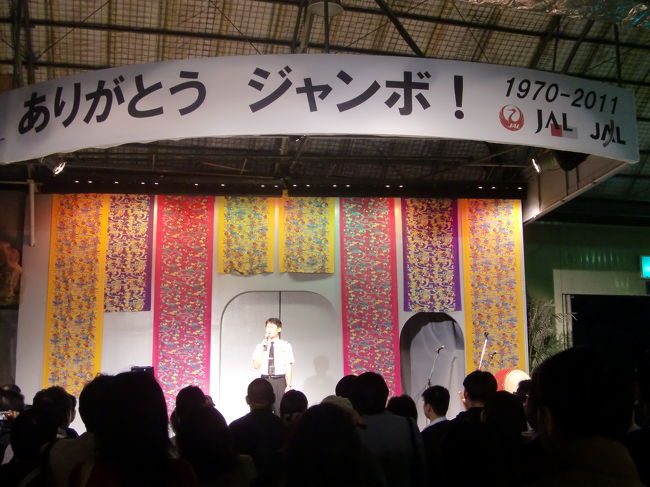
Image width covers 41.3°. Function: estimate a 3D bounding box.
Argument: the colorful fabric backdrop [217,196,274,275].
[{"bbox_3d":[-1.028,-0.109,11.312,0.746,1.048,0.050,0,-10,-4],"label":"colorful fabric backdrop"}]

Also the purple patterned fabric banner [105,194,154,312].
[{"bbox_3d":[-2.594,0.119,11.145,0.735,1.532,0.050,0,-10,-4],"label":"purple patterned fabric banner"}]

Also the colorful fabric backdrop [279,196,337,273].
[{"bbox_3d":[-0.230,-0.116,11.377,0.740,1.018,0.050,0,-10,-4],"label":"colorful fabric backdrop"}]

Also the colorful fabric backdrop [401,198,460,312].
[{"bbox_3d":[1.420,0.146,11.461,0.764,1.519,0.050,0,-10,-4],"label":"colorful fabric backdrop"}]

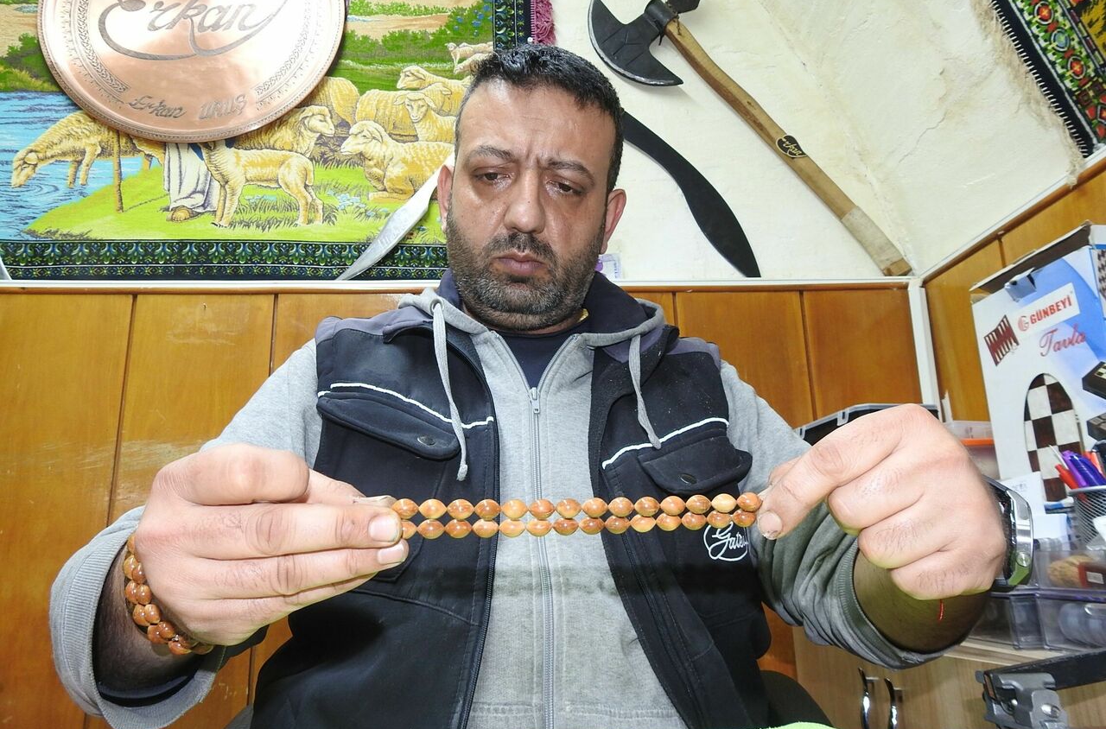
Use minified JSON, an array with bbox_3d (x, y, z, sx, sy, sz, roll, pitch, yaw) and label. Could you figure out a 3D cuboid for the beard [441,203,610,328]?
[{"bbox_3d":[-0.025,-0.089,0.705,0.150,0.115,0.105,7,5,-2],"label":"beard"}]

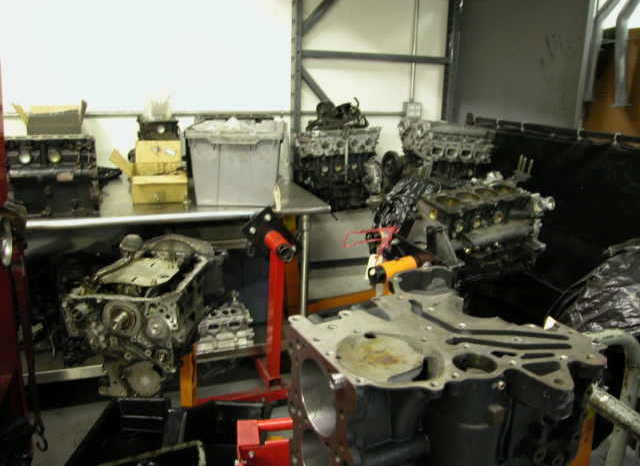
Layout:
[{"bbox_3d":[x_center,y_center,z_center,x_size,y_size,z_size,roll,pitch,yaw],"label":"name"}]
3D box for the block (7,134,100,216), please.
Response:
[{"bbox_3d":[-1.194,-0.267,2.290,0.400,0.330,0.290,-4,17,-19],"label":"block"}]

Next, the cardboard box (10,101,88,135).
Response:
[{"bbox_3d":[-1.252,-0.525,2.436,0.285,0.185,0.210,-4,17,-19],"label":"cardboard box"}]

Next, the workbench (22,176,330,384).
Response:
[{"bbox_3d":[-0.955,0.241,2.762,1.830,0.890,0.860,-4,17,-19],"label":"workbench"}]

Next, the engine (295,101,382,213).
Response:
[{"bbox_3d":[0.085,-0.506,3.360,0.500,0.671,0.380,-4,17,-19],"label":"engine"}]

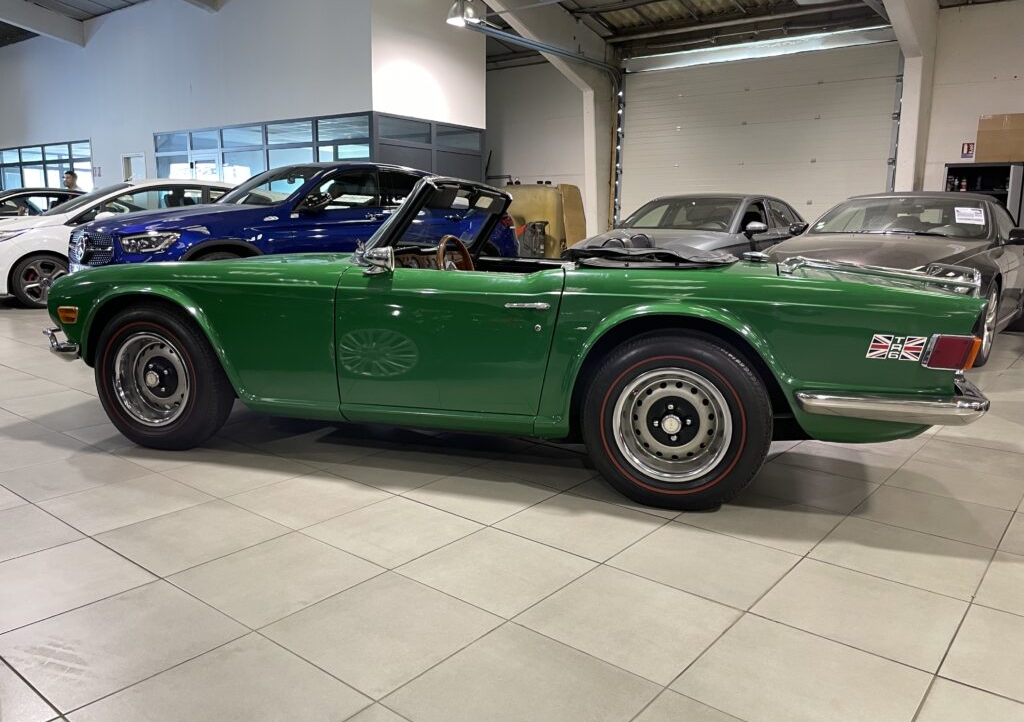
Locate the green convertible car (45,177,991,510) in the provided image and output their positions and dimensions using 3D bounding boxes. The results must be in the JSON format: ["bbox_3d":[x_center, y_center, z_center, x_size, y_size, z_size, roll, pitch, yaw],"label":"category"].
[{"bbox_3d":[-0.173,-0.227,3.622,4.030,1.170,1.500,4,10,17],"label":"green convertible car"}]

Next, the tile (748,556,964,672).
[{"bbox_3d":[0.944,0.669,2.076,0.445,0.010,0.445,9,13,38],"label":"tile"}]

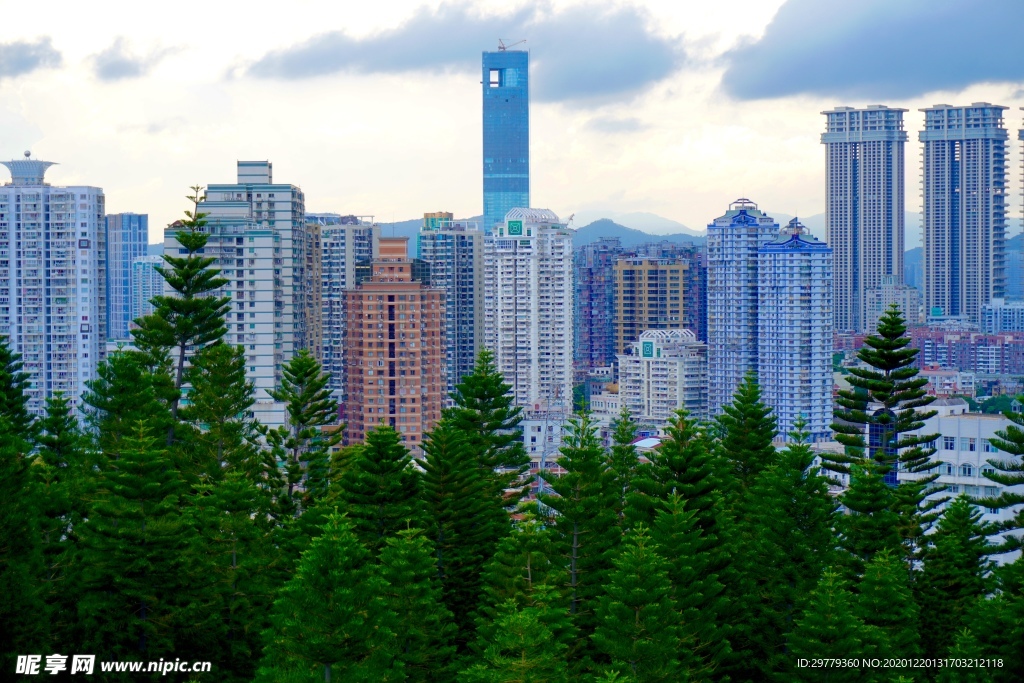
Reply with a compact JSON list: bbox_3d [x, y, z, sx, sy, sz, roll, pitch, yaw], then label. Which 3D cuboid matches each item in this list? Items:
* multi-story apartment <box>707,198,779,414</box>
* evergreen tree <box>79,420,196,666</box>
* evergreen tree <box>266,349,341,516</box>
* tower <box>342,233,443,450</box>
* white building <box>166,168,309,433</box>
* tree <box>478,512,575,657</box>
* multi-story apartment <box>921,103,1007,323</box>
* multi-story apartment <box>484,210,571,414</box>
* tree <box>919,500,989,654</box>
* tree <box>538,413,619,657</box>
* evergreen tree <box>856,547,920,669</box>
[{"bbox_3d":[106.729,-11.530,984.000,31.500,108.850,29.000,0,2,6],"label":"multi-story apartment"},{"bbox_3d":[-21.005,12.065,120.000,6.500,14.570,6.500,0,2,0],"label":"evergreen tree"},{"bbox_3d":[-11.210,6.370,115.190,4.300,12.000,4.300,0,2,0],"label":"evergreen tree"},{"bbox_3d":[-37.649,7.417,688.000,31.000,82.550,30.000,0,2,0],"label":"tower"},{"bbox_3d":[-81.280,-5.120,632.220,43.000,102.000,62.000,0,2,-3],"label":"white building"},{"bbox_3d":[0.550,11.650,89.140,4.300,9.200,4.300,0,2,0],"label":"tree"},{"bbox_3d":[407.013,-105.292,1920.000,71.000,219.580,33.000,1,3,33],"label":"multi-story apartment"},{"bbox_3d":[8.130,-11.800,1016.590,40.000,103.000,33.000,0,2,6],"label":"multi-story apartment"},{"bbox_3d":[27.882,15.693,135.000,4.700,11.770,4.700,0,2,0],"label":"tree"},{"bbox_3d":[3.360,10.140,105.210,4.300,13.300,4.300,0,2,0],"label":"tree"},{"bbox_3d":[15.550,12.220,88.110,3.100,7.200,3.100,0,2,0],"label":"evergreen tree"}]

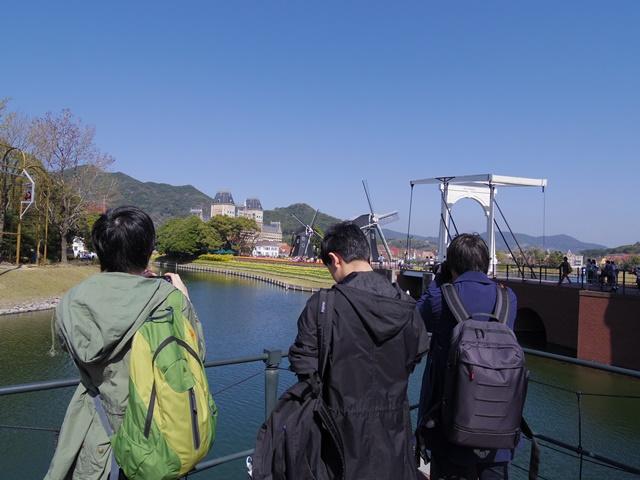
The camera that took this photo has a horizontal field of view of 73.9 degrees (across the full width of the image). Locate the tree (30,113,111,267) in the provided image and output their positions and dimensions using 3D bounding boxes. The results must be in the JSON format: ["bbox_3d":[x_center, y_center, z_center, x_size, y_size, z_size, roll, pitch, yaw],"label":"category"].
[{"bbox_3d":[-32.860,-7.178,56.000,11.000,20.200,10.500,2,-3,-30],"label":"tree"}]

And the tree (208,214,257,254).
[{"bbox_3d":[-28.074,-1.623,138.000,16.000,13.200,13.500,1,-2,-11],"label":"tree"}]

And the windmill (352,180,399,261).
[{"bbox_3d":[7.535,-3.048,72.000,7.500,14.000,13.500,-2,-3,43],"label":"windmill"}]

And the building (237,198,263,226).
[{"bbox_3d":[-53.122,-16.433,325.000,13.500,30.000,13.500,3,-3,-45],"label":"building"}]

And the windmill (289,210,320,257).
[{"bbox_3d":[-4.269,-1.682,110.000,7.500,12.700,11.800,-1,-3,40],"label":"windmill"}]

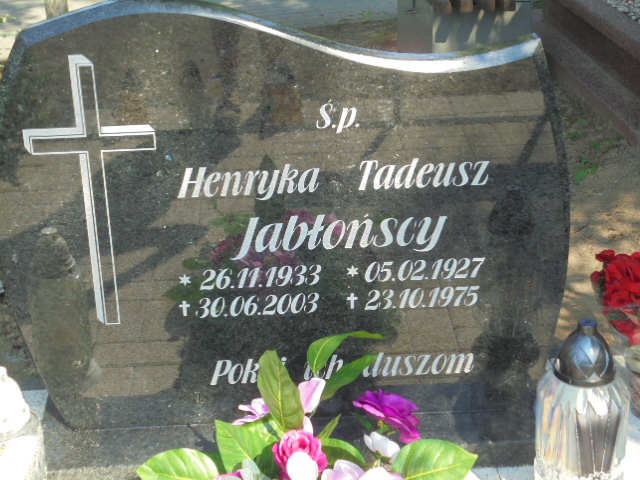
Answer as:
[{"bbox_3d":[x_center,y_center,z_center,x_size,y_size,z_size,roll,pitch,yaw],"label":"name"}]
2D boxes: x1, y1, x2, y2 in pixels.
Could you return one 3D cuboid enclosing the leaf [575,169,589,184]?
[{"bbox_3d":[0.740,-0.180,3.350,0.041,0.036,0.038,-2,21,0],"label":"leaf"}]

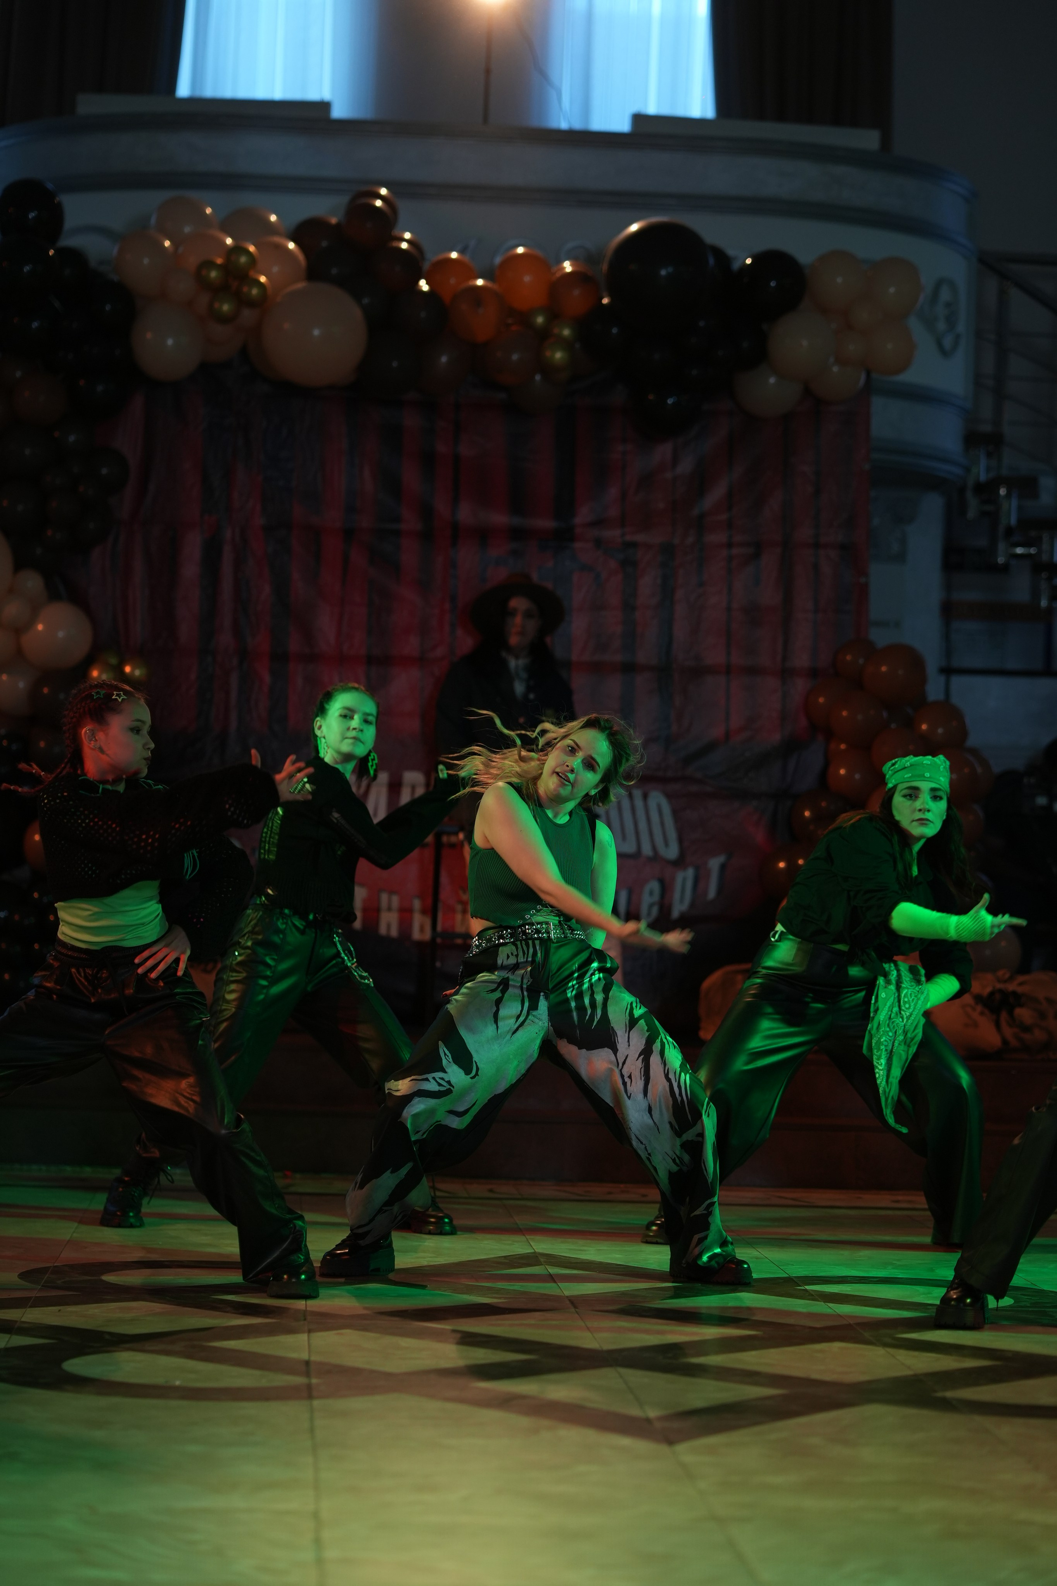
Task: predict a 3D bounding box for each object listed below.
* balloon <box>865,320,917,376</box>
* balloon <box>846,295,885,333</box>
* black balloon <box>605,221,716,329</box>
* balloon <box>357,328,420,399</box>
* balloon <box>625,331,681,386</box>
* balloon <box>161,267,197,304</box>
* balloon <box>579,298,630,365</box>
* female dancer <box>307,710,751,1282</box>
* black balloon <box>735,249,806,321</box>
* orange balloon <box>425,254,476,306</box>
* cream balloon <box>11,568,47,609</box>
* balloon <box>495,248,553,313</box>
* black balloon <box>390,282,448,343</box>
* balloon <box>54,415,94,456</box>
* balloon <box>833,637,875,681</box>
[{"bbox_3d":[1.272,-1.562,13.150,0.183,0.192,0.183,2,-1,-3],"label":"balloon"},{"bbox_3d":[1.263,-1.791,14.000,0.144,0.139,0.141,1,-1,0],"label":"balloon"},{"bbox_3d":[0.475,-1.873,13.526,0.407,0.403,0.407,2,-1,-4],"label":"black balloon"},{"bbox_3d":[-0.492,-1.504,13.100,0.229,0.242,0.229,2,-1,-3],"label":"balloon"},{"bbox_3d":[0.434,-1.517,13.100,0.195,0.195,0.195,2,-1,-3],"label":"balloon"},{"bbox_3d":[-1.257,-1.824,13.461,0.138,0.138,0.138,2,-1,-4],"label":"balloon"},{"bbox_3d":[0.286,-1.665,13.500,0.214,0.237,0.214,2,-1,0],"label":"balloon"},{"bbox_3d":[0.020,0.493,9.000,1.000,1.365,0.600,2,-1,-12],"label":"female dancer"},{"bbox_3d":[0.879,-1.848,13.622,0.262,0.257,0.262,2,-1,-4],"label":"black balloon"},{"bbox_3d":[-0.287,-1.916,14.000,0.202,0.204,0.203,1,-1,0],"label":"orange balloon"},{"bbox_3d":[-1.734,-0.712,13.000,0.122,0.135,0.122,2,-1,-3],"label":"cream balloon"},{"bbox_3d":[-0.020,-1.797,13.100,0.200,0.221,0.200,2,-1,-3],"label":"balloon"},{"bbox_3d":[-0.400,-1.742,13.566,0.211,0.220,0.211,2,-1,-4],"label":"black balloon"},{"bbox_3d":[-1.638,-1.276,13.450,0.160,0.165,0.160,2,-1,0],"label":"balloon"},{"bbox_3d":[1.197,-0.481,13.650,0.167,0.167,0.167,2,-1,0],"label":"balloon"}]

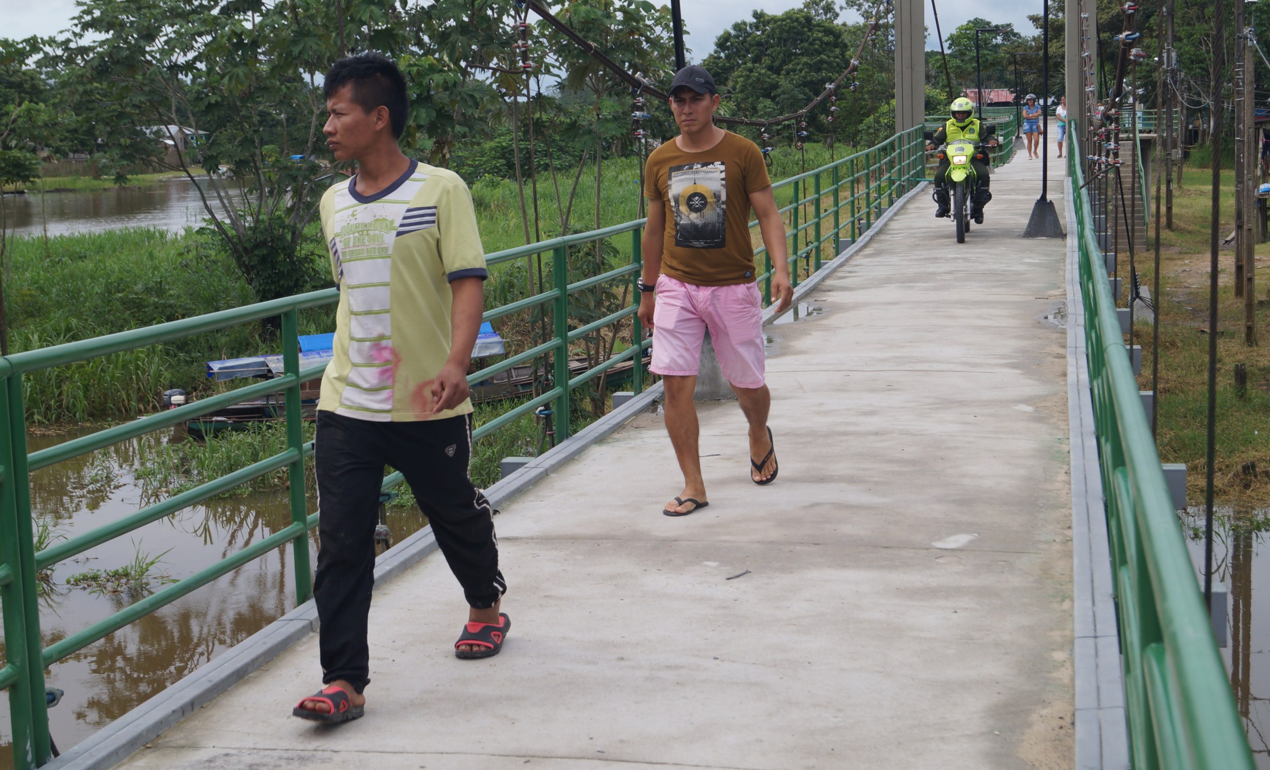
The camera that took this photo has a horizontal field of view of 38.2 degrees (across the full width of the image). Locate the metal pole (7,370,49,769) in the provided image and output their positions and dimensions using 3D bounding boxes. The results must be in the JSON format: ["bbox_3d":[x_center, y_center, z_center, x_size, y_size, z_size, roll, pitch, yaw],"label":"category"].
[{"bbox_3d":[-1.374,0.422,4.150,0.047,0.920,0.047,0,8,13],"label":"metal pole"}]

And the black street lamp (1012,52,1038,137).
[{"bbox_3d":[11.689,-8.677,54.800,0.750,2.540,0.180,0,9,13],"label":"black street lamp"}]

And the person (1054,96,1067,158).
[{"bbox_3d":[10.419,-6.263,44.500,0.460,1.560,0.340,0,8,13],"label":"person"}]

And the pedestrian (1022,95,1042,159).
[{"bbox_3d":[9.624,-6.276,44.500,0.480,1.640,0.360,0,8,13],"label":"pedestrian"}]

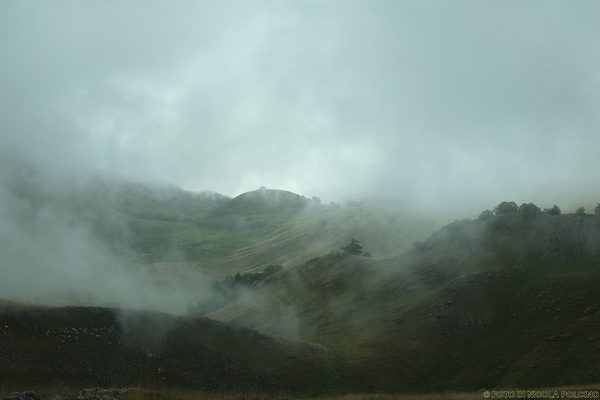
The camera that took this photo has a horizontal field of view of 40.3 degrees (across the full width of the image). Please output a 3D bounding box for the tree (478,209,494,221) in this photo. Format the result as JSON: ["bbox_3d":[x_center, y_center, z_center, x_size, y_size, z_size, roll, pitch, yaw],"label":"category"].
[{"bbox_3d":[42.940,3.340,188.000,3.570,2.900,3.390,0,0,0],"label":"tree"}]

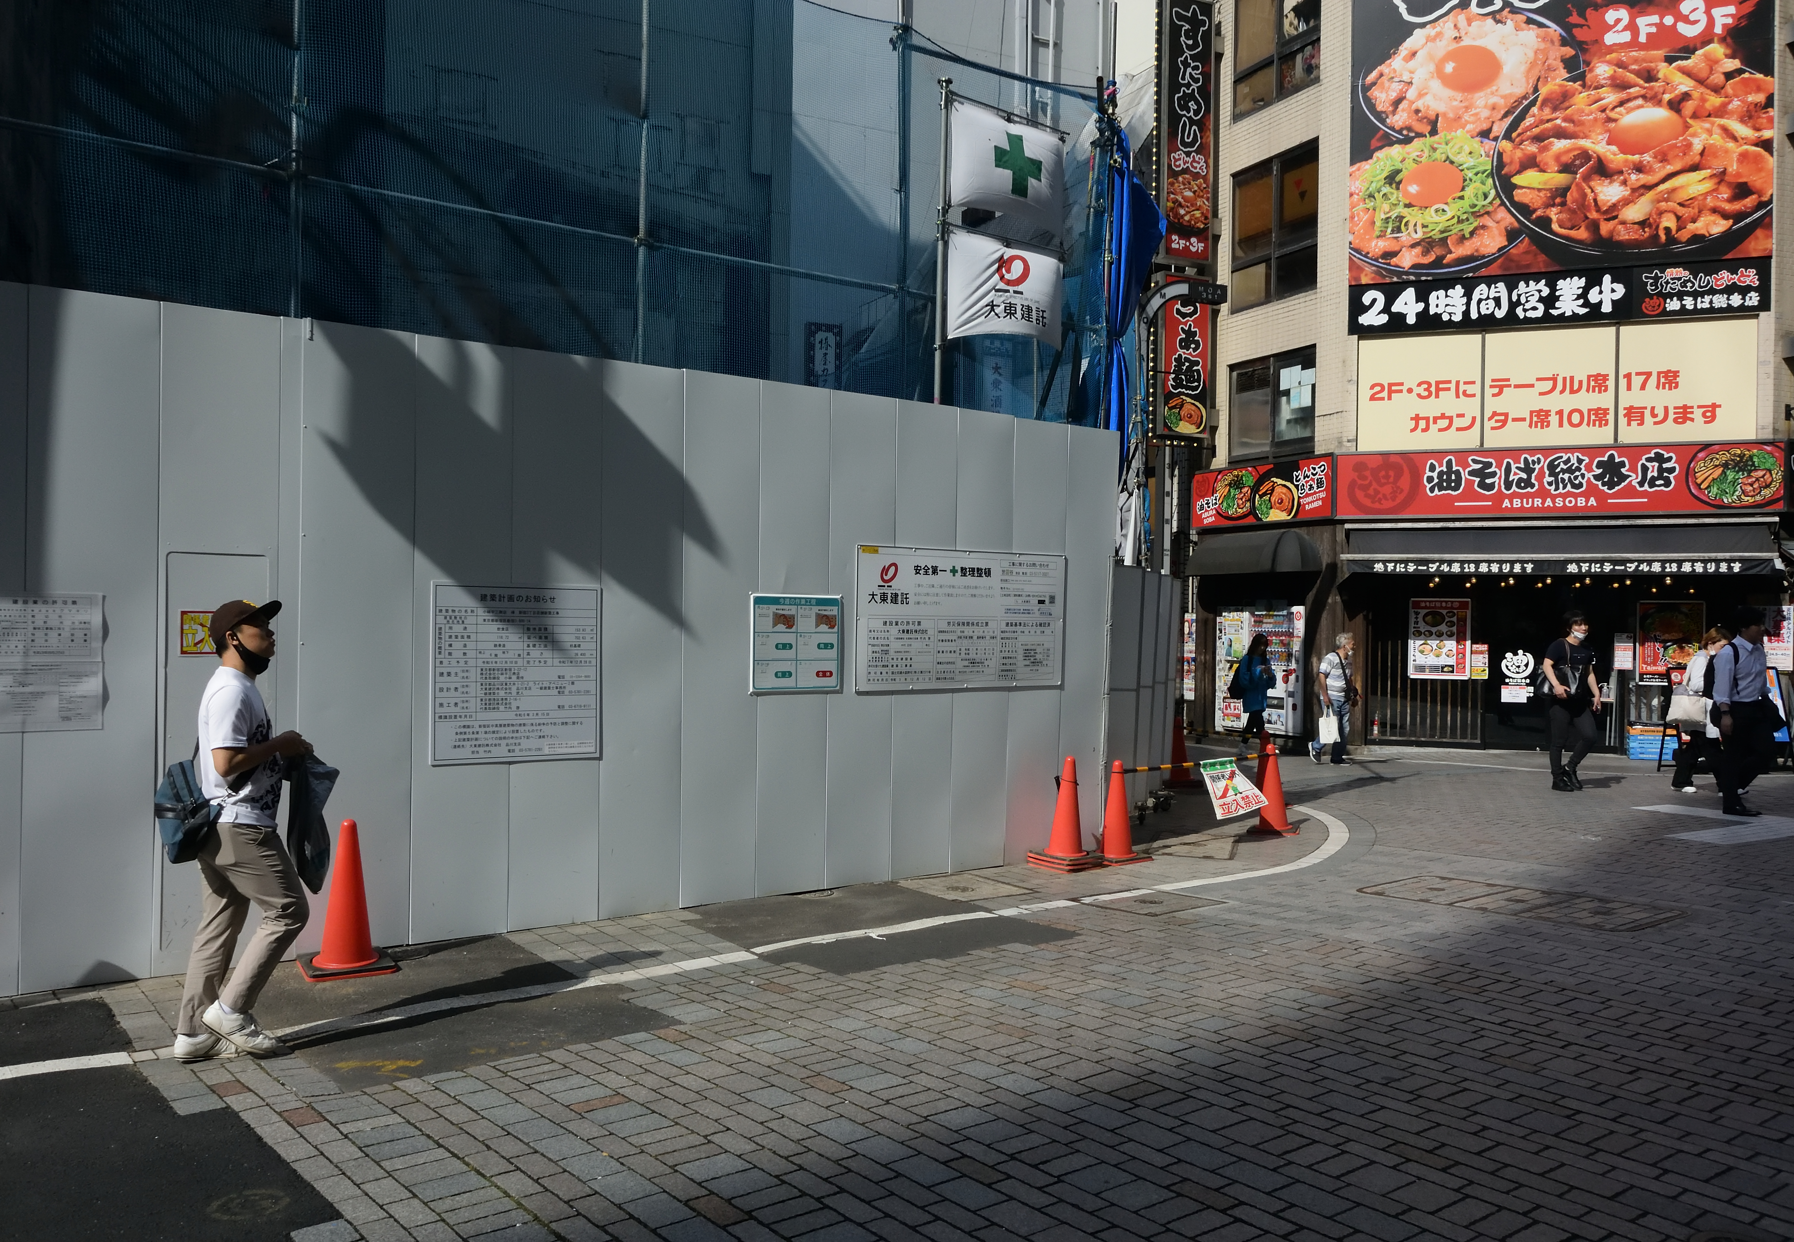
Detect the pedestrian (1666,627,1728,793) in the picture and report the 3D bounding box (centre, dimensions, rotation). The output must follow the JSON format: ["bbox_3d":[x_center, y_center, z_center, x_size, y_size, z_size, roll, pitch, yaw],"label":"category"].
[{"bbox_3d":[8.130,0.896,14.150,0.620,1.640,0.500,1,0,25],"label":"pedestrian"}]

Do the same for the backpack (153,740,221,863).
[{"bbox_3d":[-2.590,0.671,5.090,0.190,0.410,0.270,1,0,-32],"label":"backpack"}]

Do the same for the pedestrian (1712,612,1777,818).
[{"bbox_3d":[7.579,0.785,12.500,0.570,1.820,0.520,1,0,28],"label":"pedestrian"}]

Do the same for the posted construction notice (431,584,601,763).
[{"bbox_3d":[-1.949,0.275,7.245,0.915,0.910,0.040,1,0,-37],"label":"posted construction notice"}]

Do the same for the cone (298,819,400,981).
[{"bbox_3d":[-2.518,1.255,6.431,0.390,0.690,0.390,1,0,-25],"label":"cone"}]

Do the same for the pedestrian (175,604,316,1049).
[{"bbox_3d":[-2.433,0.763,5.190,0.540,1.680,0.520,1,0,-17],"label":"pedestrian"}]

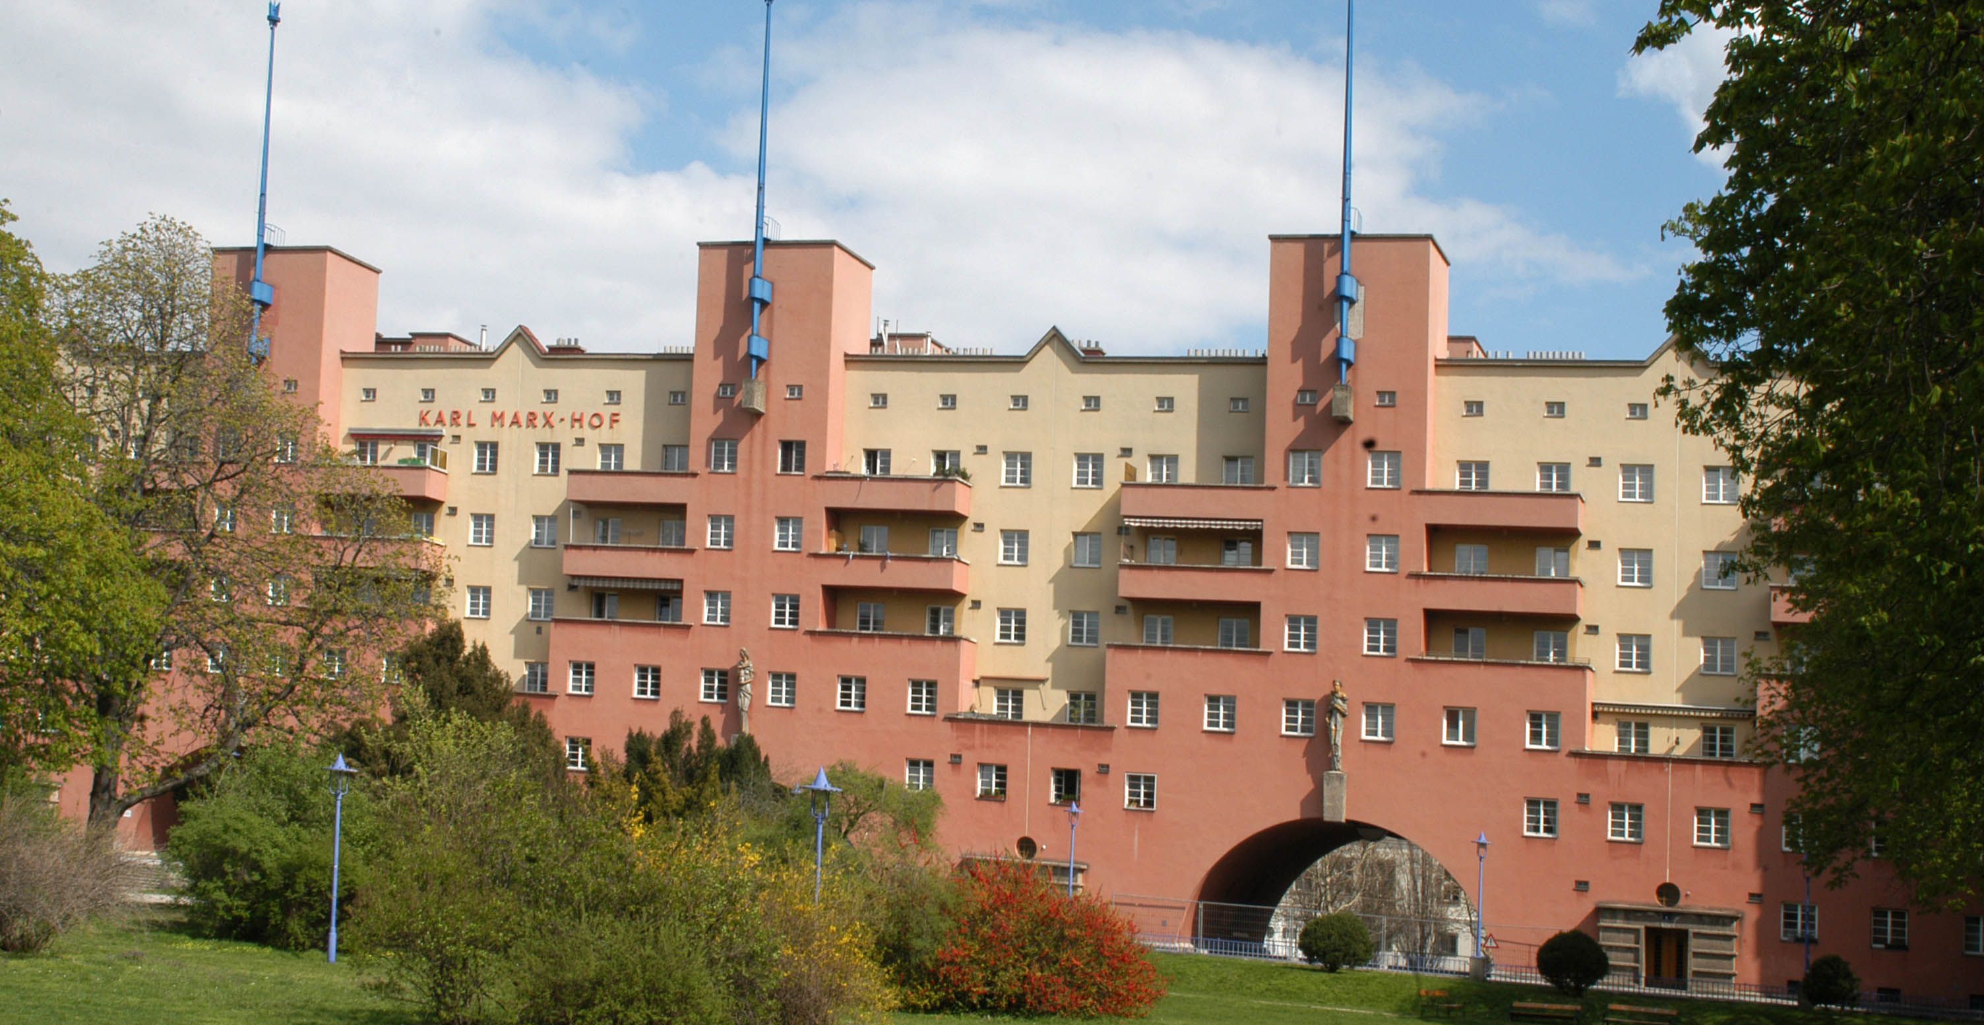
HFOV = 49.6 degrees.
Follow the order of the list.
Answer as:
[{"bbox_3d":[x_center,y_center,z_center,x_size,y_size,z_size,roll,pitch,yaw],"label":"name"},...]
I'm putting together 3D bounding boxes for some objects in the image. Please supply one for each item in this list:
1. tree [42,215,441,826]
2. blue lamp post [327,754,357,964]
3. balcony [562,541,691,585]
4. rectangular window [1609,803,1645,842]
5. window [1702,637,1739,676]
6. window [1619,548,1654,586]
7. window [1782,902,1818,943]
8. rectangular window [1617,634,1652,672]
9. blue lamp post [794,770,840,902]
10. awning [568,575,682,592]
[{"bbox_3d":[-19.935,1.028,57.000,10.000,17.000,9.300,1,-6,17],"label":"tree"},{"bbox_3d":[-12.416,6.613,41.000,0.540,4.000,0.540,1,-6,17],"label":"blue lamp post"},{"bbox_3d":[-14.467,2.025,87.122,5.784,1.194,1.350,1,-3,16],"label":"balcony"},{"bbox_3d":[22.766,11.130,77.109,1.200,1.410,0.200,1,-5,17],"label":"rectangular window"},{"bbox_3d":[26.358,5.220,77.771,1.200,1.410,0.200,1,-5,17],"label":"window"},{"bbox_3d":[23.609,2.017,78.715,1.200,1.410,0.200,1,-5,17],"label":"window"},{"bbox_3d":[27.697,14.056,73.612,1.165,1.274,0.220,1,-3,16],"label":"window"},{"bbox_3d":[23.520,5.134,78.607,1.200,1.410,0.200,1,-5,17],"label":"rectangular window"},{"bbox_3d":[-3.086,6.637,38.000,0.720,4.300,0.720,1,-5,17],"label":"blue lamp post"},{"bbox_3d":[-14.803,2.847,86.708,5.000,0.550,0.800,1,-6,17],"label":"awning"}]

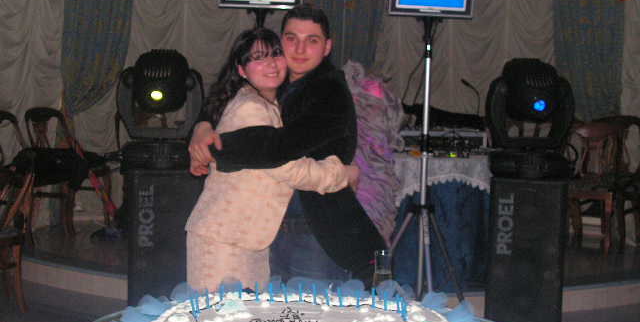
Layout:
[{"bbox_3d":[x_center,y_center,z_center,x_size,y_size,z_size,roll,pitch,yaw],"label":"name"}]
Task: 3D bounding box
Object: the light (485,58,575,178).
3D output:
[{"bbox_3d":[1.135,-0.225,5.268,0.450,0.640,0.400,2,5,8],"label":"light"}]

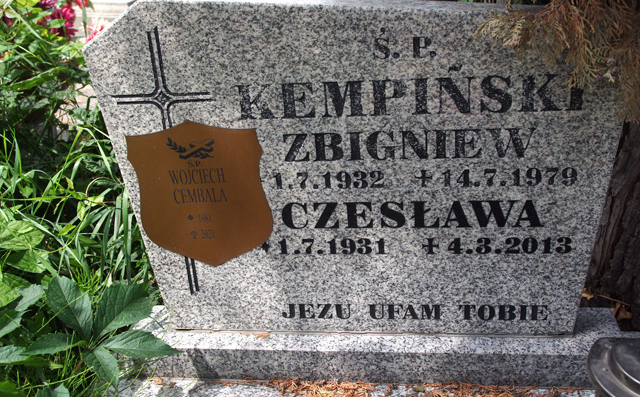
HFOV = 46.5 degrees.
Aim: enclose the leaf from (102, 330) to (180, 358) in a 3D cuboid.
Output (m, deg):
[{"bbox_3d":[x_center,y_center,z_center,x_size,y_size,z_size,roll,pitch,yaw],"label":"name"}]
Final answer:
[{"bbox_3d":[-0.268,0.221,1.120,0.115,0.018,0.058,4,24,0],"label":"leaf"}]

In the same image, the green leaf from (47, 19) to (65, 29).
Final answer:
[{"bbox_3d":[-0.674,-0.446,1.900,0.045,0.007,0.026,-9,36,15],"label":"green leaf"}]

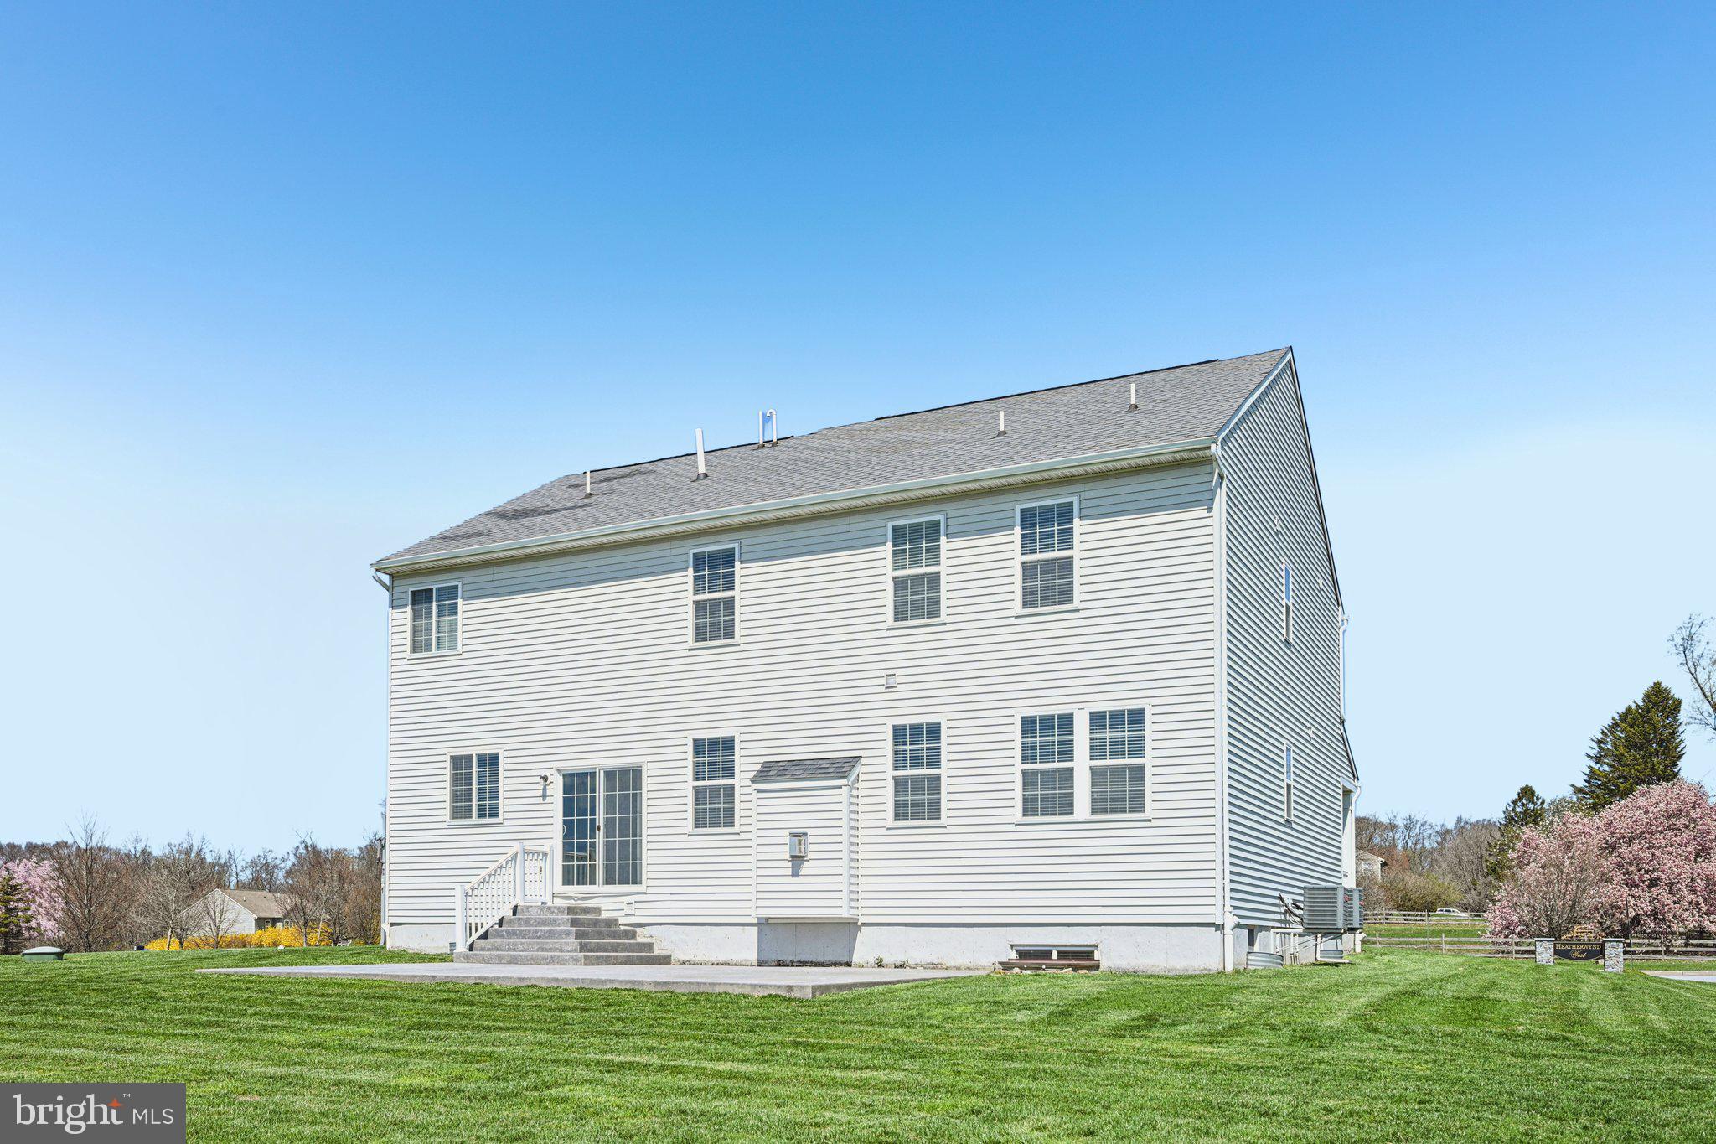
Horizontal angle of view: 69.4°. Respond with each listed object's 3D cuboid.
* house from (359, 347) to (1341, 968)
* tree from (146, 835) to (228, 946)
[{"bbox_3d":[1.117,2.035,24.465,14.700,9.950,13.500,-7,-15,27],"label":"house"},{"bbox_3d":[-35.201,16.739,65.000,4.300,5.700,4.300,-7,-15,27],"label":"tree"}]

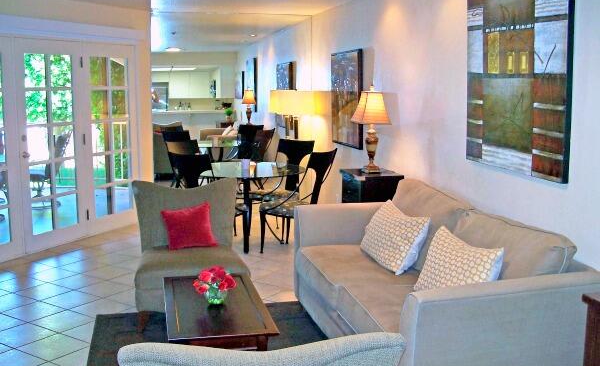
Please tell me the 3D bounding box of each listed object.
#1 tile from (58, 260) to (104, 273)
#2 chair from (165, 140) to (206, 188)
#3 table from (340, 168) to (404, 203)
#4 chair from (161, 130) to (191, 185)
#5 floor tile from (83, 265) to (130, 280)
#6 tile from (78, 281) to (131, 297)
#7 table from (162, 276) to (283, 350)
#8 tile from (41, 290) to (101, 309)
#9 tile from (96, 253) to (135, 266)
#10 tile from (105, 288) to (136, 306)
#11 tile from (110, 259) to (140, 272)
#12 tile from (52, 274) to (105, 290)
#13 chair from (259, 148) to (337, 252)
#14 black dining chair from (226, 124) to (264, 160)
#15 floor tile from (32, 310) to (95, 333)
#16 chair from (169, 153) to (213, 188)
[{"bbox_3d":[-1.951,0.752,5.746,0.317,0.010,0.317,6,10,31],"label":"tile"},{"bbox_3d":[-1.201,0.040,7.265,0.450,0.980,0.520,-6,11,-40],"label":"chair"},{"bbox_3d":[0.605,0.348,5.404,0.367,0.867,0.459,-1,9,-14],"label":"table"},{"bbox_3d":[-1.442,-0.198,8.430,0.459,0.996,0.561,6,10,30],"label":"chair"},{"bbox_3d":[-1.666,0.785,5.564,0.325,0.010,0.325,6,10,32],"label":"floor tile"},{"bbox_3d":[-1.519,0.828,4.984,0.311,0.010,0.311,6,10,31],"label":"tile"},{"bbox_3d":[-0.478,0.882,3.612,0.537,0.430,0.990,-1,9,-13],"label":"table"},{"bbox_3d":[-1.683,0.865,4.722,0.311,0.010,0.311,6,10,31],"label":"tile"},{"bbox_3d":[-1.771,0.718,6.006,0.325,0.010,0.325,6,10,32],"label":"tile"},{"bbox_3d":[-1.300,0.882,4.978,0.317,0.010,0.317,6,10,31],"label":"tile"},{"bbox_3d":[-1.492,0.749,5.823,0.325,0.010,0.325,6,10,32],"label":"tile"},{"bbox_3d":[-1.783,0.800,5.146,0.311,0.010,0.311,6,10,31],"label":"tile"},{"bbox_3d":[-0.002,0.172,6.091,0.561,0.996,0.459,6,10,31],"label":"chair"},{"bbox_3d":[-0.860,-0.342,9.433,0.459,0.996,0.561,6,10,30],"label":"black dining chair"},{"bbox_3d":[-1.629,0.953,4.420,0.325,0.010,0.325,6,10,32],"label":"floor tile"},{"bbox_3d":[-0.902,0.197,6.216,0.450,0.980,0.520,5,10,30],"label":"chair"}]

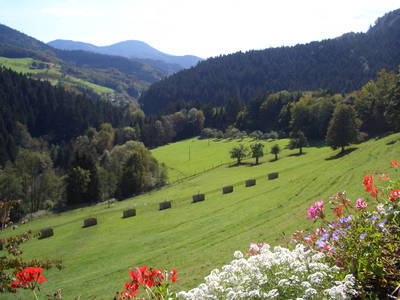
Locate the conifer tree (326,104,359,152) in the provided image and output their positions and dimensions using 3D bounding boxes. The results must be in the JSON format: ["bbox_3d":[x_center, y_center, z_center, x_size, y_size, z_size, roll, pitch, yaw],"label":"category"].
[{"bbox_3d":[44.139,-6.646,125.000,9.700,14.500,9.700,0,5,0],"label":"conifer tree"}]

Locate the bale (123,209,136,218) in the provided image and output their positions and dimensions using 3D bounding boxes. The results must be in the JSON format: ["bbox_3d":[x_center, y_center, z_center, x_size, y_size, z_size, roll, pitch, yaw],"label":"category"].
[{"bbox_3d":[-11.771,10.678,68.000,2.050,1.400,1.350,-3,5,-30],"label":"bale"}]

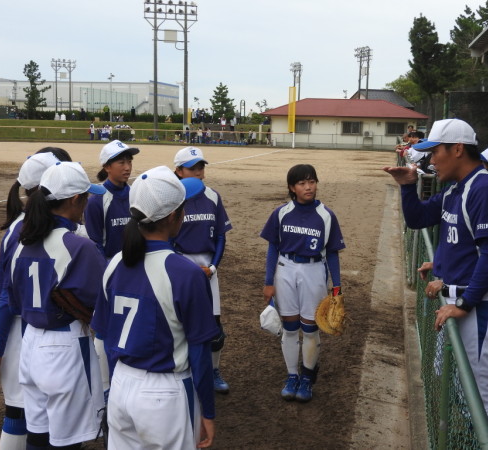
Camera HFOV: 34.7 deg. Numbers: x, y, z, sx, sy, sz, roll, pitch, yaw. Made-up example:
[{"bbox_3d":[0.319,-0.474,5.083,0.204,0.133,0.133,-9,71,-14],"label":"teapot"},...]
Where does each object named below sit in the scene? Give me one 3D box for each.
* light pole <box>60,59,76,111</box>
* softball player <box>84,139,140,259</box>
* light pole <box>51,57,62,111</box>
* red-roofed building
[{"bbox_3d":[-33.160,-24.790,148.833,2.600,13.145,0.900,-2,8,-27],"label":"light pole"},{"bbox_3d":[-0.759,0.322,4.725,0.470,1.680,0.360,-3,9,-33],"label":"softball player"},{"bbox_3d":[-35.239,-24.519,146.825,2.400,13.026,0.900,-2,8,-27],"label":"light pole"},{"bbox_3d":[9.266,-9.229,70.493,14.400,4.400,8.000,2,7,7],"label":"red-roofed building"}]

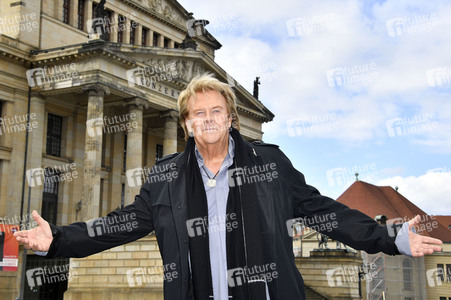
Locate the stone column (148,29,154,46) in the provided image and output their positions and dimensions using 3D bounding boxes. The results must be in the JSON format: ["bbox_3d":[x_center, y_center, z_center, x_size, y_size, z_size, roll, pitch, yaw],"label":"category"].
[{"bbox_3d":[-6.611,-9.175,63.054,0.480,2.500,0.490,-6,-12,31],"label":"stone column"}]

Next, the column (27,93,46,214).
[{"bbox_3d":[-12.567,1.092,47.665,0.650,9.720,0.980,-5,-12,31],"label":"column"}]

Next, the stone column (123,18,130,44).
[{"bbox_3d":[-8.020,-9.269,58.955,0.420,2.800,0.460,-5,-12,31],"label":"stone column"}]

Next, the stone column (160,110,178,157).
[{"bbox_3d":[-4.011,2.042,51.844,1.250,9.720,1.250,-5,-12,31],"label":"stone column"}]

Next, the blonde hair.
[{"bbox_3d":[-0.064,-0.165,2.750,0.228,0.240,0.220,-4,-9,0],"label":"blonde hair"}]

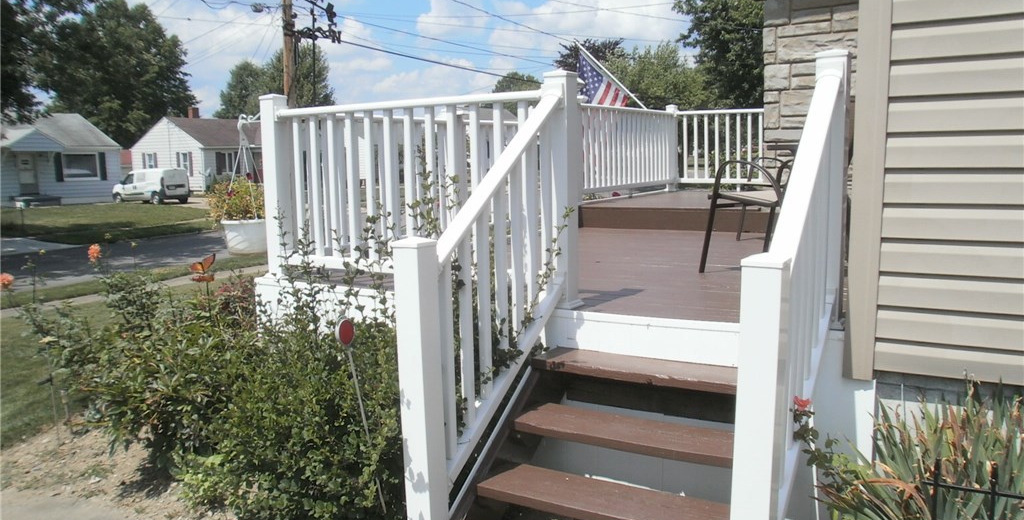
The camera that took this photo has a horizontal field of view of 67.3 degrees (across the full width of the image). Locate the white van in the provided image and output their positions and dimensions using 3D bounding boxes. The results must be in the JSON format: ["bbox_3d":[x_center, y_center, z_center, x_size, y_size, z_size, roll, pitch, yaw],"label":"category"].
[{"bbox_3d":[-20.028,-4.030,42.426,4.740,1.880,1.850,3,9,29],"label":"white van"}]

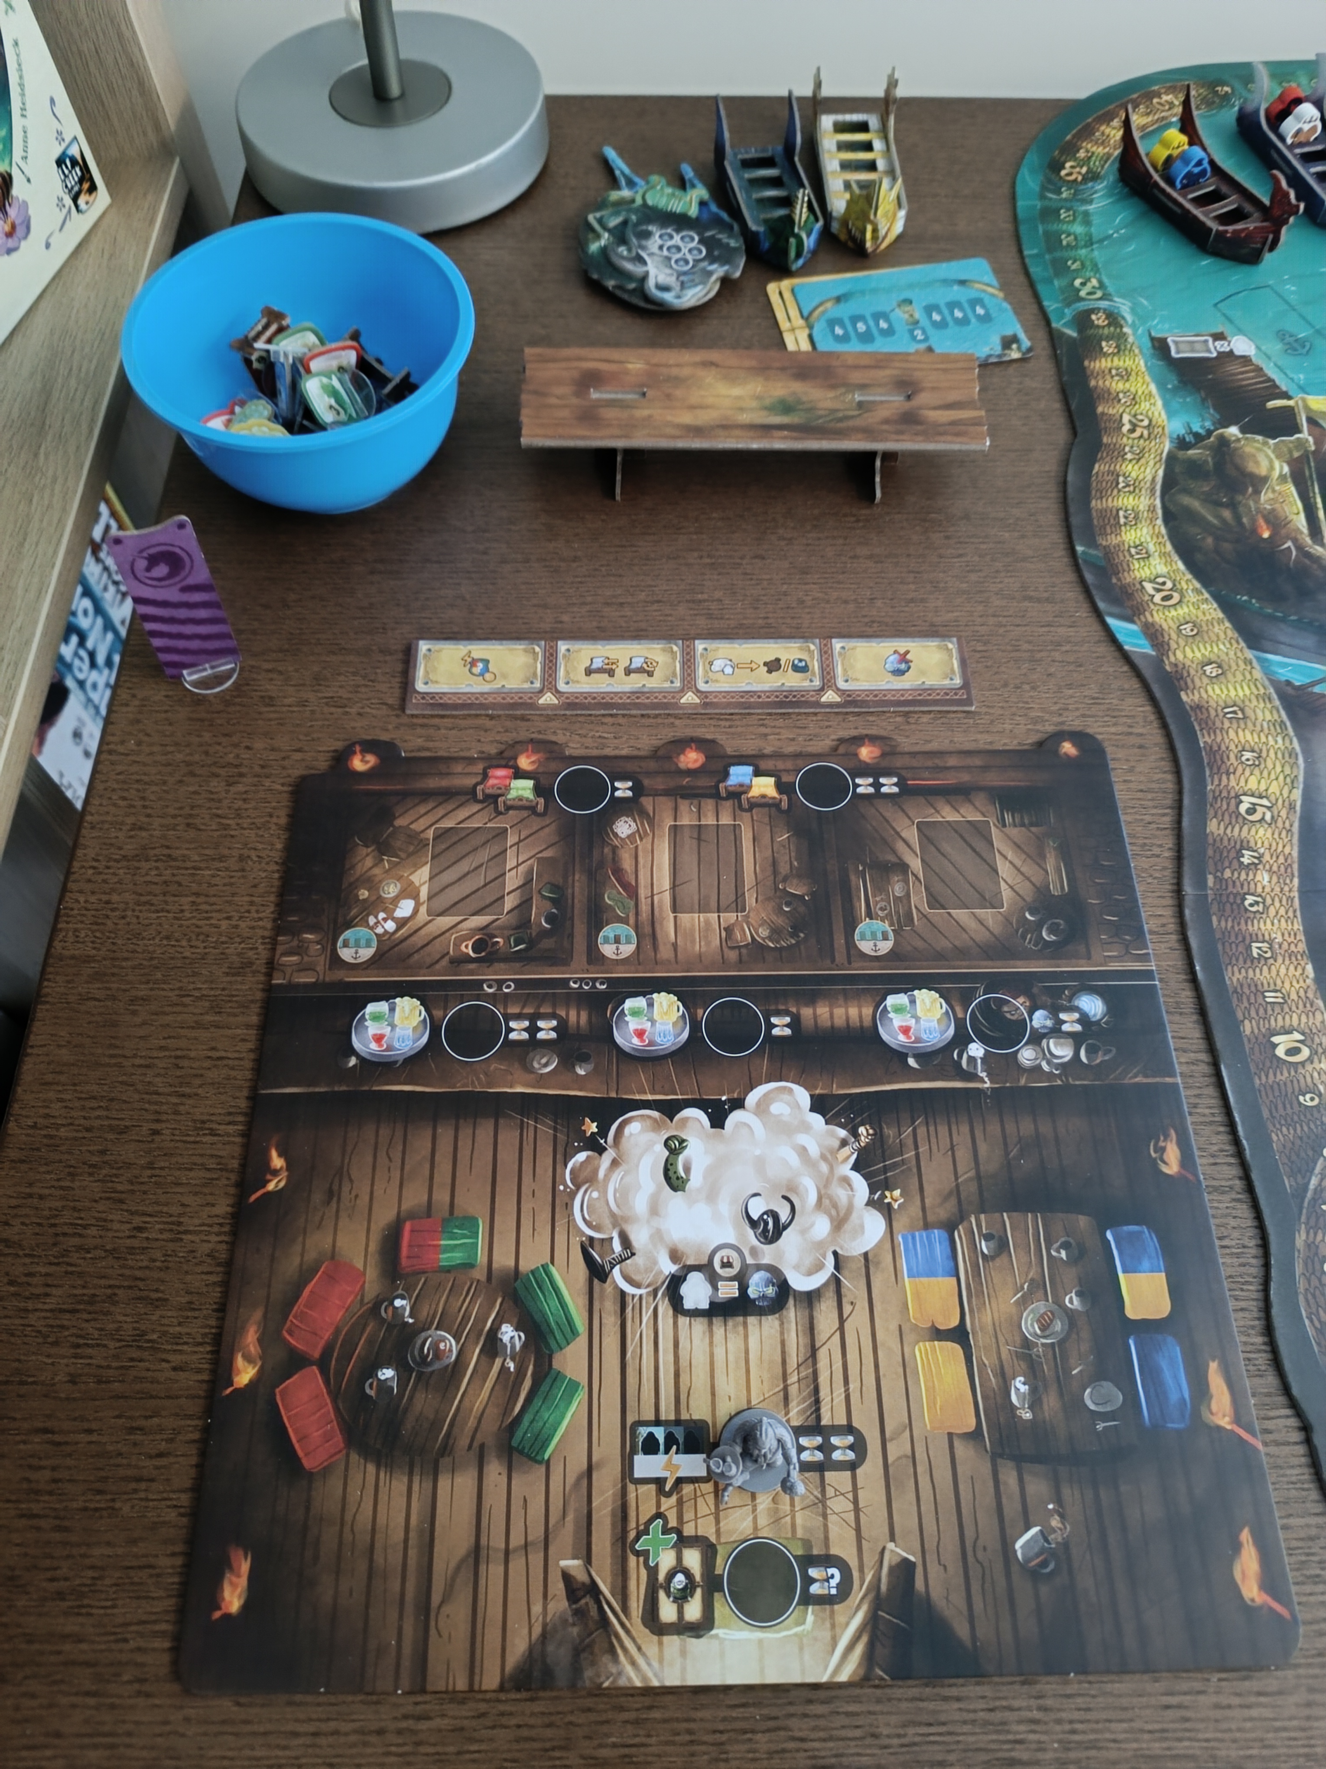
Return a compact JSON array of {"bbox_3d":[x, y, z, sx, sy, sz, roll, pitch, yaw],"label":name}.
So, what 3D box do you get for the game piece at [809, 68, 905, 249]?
[{"bbox_3d":[0.089,-0.324,0.548,0.036,0.032,0.089,-1,63,-1],"label":"game piece"}]

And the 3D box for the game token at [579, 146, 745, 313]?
[{"bbox_3d":[-0.001,-0.292,0.543,0.073,0.010,0.101,-1,63,-1],"label":"game token"}]

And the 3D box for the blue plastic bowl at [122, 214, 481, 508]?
[{"bbox_3d":[-0.128,-0.183,0.457,0.123,0.060,0.123,-1,63,-1],"label":"blue plastic bowl"}]

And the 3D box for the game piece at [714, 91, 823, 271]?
[{"bbox_3d":[0.049,-0.313,0.543,0.035,0.029,0.086,-9,63,-5],"label":"game piece"}]

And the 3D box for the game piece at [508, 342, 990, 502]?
[{"bbox_3d":[0.033,-0.173,0.468,0.170,0.034,0.047,1,63,0],"label":"game piece"}]

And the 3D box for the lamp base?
[{"bbox_3d":[-0.124,-0.356,0.569,0.139,0.021,0.139,-1,63,-1],"label":"lamp base"}]

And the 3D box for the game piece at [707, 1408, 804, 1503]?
[{"bbox_3d":[0.023,0.141,0.304,0.025,0.030,0.022,1,63,0],"label":"game piece"}]

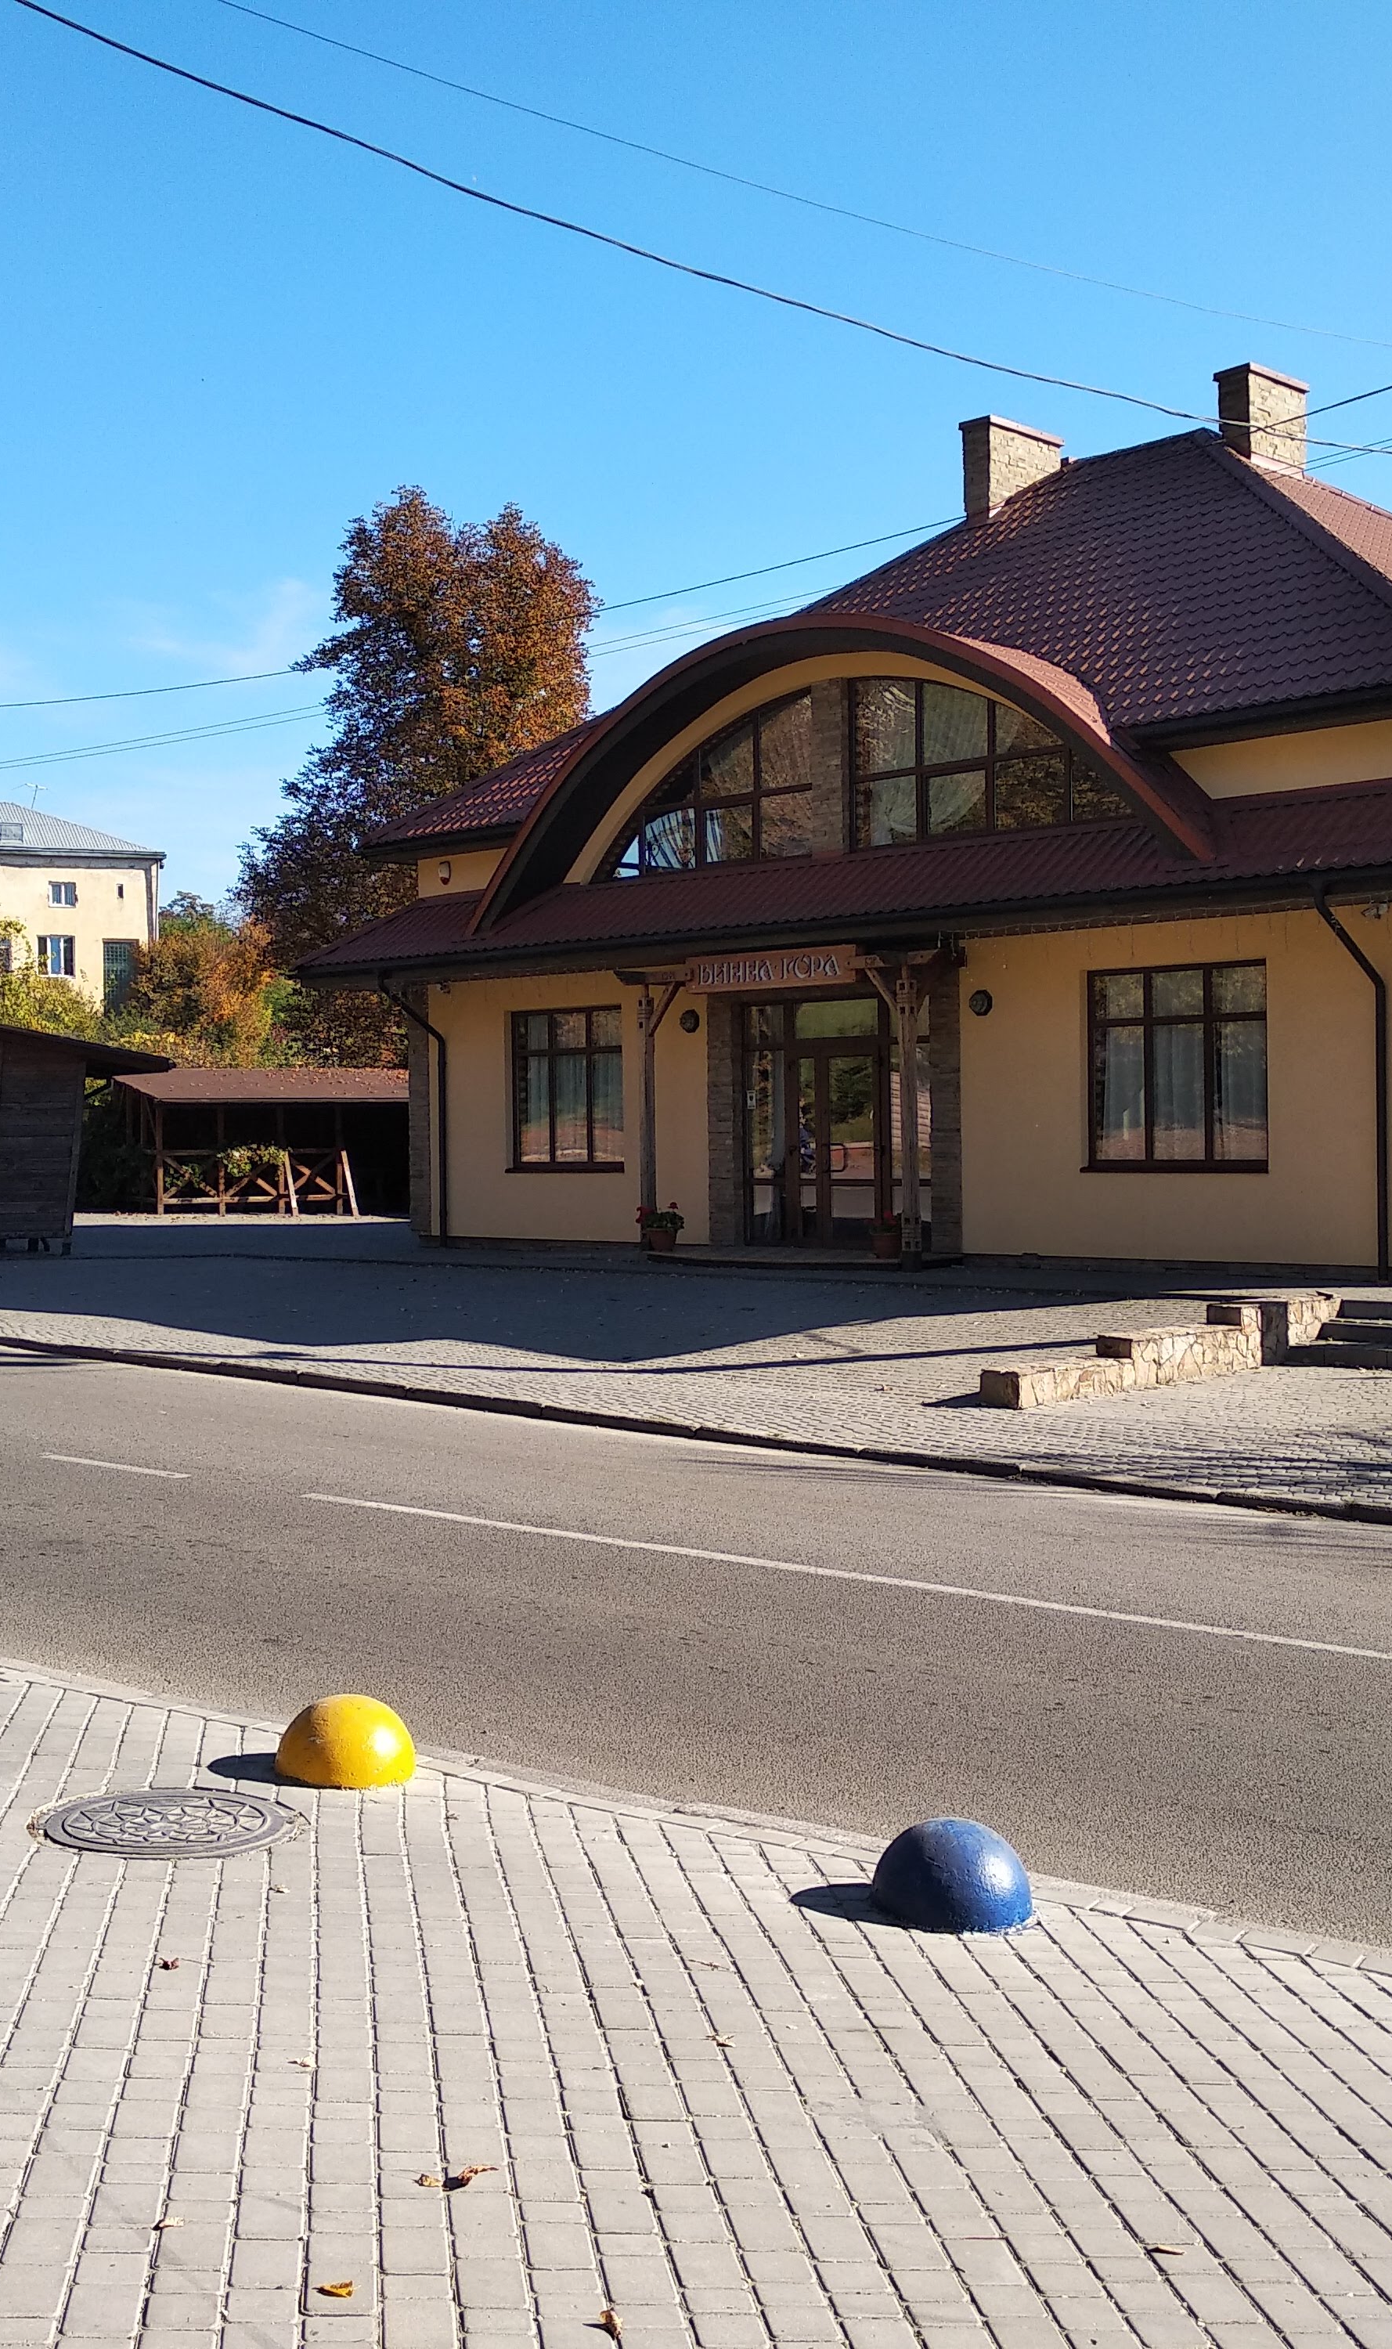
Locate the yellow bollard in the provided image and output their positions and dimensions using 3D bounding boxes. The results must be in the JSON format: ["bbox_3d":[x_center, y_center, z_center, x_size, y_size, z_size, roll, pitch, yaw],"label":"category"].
[{"bbox_3d":[-1.040,1.684,7.069,0.415,0.227,0.415,4,-1,0],"label":"yellow bollard"}]

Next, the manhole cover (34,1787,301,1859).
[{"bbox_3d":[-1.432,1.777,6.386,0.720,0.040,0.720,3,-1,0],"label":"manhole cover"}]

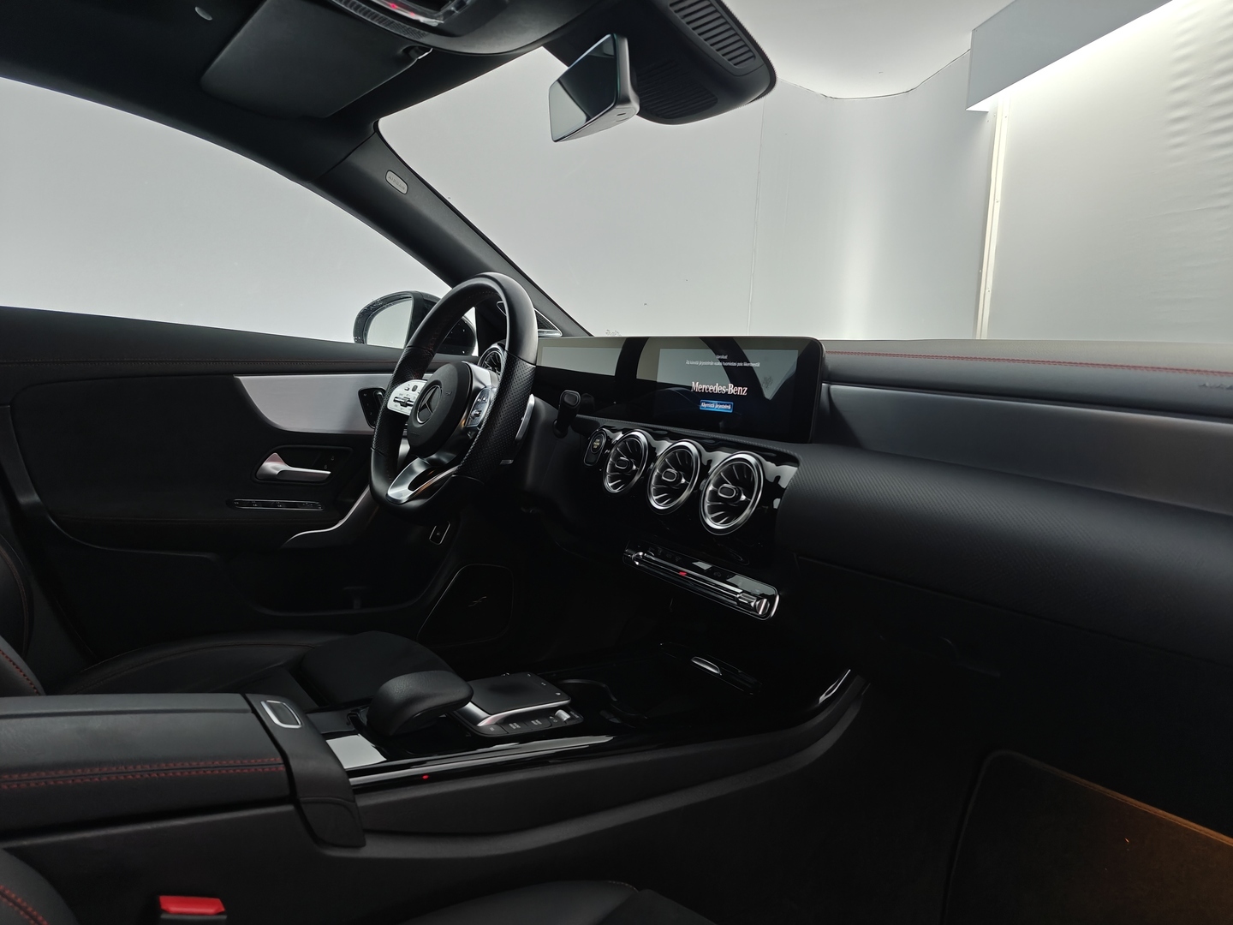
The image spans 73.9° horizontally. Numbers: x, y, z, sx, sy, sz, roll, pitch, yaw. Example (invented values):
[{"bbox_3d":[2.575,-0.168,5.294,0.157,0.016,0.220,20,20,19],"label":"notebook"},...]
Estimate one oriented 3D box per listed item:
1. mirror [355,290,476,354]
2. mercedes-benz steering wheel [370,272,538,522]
[{"bbox_3d":[-0.403,-0.272,1.644,0.250,0.145,0.138,8,8,41],"label":"mirror"},{"bbox_3d":[-0.211,-0.084,1.113,0.090,0.356,0.376,23,-6,-36],"label":"mercedes-benz steering wheel"}]

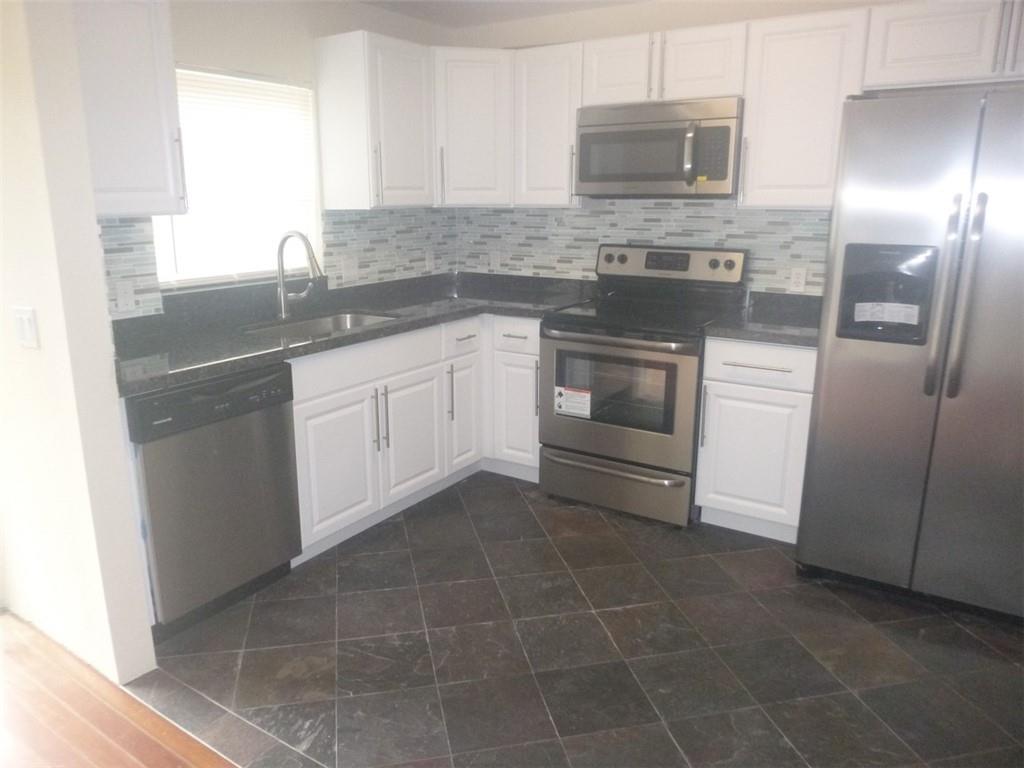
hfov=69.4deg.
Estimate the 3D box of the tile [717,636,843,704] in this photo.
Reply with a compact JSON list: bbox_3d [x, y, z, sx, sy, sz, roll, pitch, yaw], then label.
[{"bbox_3d":[0.848,0.913,2.355,0.303,0.012,0.303,-3,14,-12],"label":"tile"}]

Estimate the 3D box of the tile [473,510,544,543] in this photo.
[{"bbox_3d":[-0.013,0.644,3.340,0.298,0.010,0.298,-3,14,-12],"label":"tile"}]

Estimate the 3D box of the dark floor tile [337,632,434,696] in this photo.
[{"bbox_3d":[-0.408,0.897,2.376,0.301,0.012,0.301,-3,14,-12],"label":"dark floor tile"}]

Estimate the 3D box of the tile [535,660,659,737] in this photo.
[{"bbox_3d":[0.249,0.937,2.214,0.301,0.012,0.301,-3,14,-12],"label":"tile"}]

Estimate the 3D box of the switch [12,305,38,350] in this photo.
[{"bbox_3d":[-1.385,-0.161,2.099,0.117,0.115,0.010,9,17,31],"label":"switch"}]

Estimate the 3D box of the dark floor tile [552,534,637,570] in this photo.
[{"bbox_3d":[0.347,0.700,3.117,0.298,0.010,0.298,-3,14,-12],"label":"dark floor tile"}]

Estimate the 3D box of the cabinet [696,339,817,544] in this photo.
[{"bbox_3d":[1.182,0.197,3.411,0.457,0.877,0.615,9,16,31],"label":"cabinet"}]

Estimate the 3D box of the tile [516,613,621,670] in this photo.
[{"bbox_3d":[0.186,0.871,2.515,0.303,0.012,0.303,-3,14,-12],"label":"tile"}]

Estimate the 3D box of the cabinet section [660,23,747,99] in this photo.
[{"bbox_3d":[0.890,-1.401,3.292,0.384,0.285,0.270,9,17,32],"label":"cabinet section"}]

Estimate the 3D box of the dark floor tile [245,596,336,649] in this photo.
[{"bbox_3d":[-0.768,0.843,2.600,0.301,0.012,0.301,-3,14,-12],"label":"dark floor tile"}]

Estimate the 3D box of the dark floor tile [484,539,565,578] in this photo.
[{"bbox_3d":[0.054,0.726,3.093,0.303,0.012,0.303,-3,14,-12],"label":"dark floor tile"}]

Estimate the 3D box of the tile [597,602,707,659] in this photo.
[{"bbox_3d":[0.483,0.856,2.575,0.300,0.015,0.300,-3,14,-12],"label":"tile"}]

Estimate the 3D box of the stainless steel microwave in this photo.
[{"bbox_3d":[0.736,-1.099,3.518,0.761,0.406,0.405,9,17,31],"label":"stainless steel microwave"}]

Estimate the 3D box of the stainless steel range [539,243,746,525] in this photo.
[{"bbox_3d":[0.628,-0.036,3.644,0.770,1.210,0.710,9,16,31],"label":"stainless steel range"}]

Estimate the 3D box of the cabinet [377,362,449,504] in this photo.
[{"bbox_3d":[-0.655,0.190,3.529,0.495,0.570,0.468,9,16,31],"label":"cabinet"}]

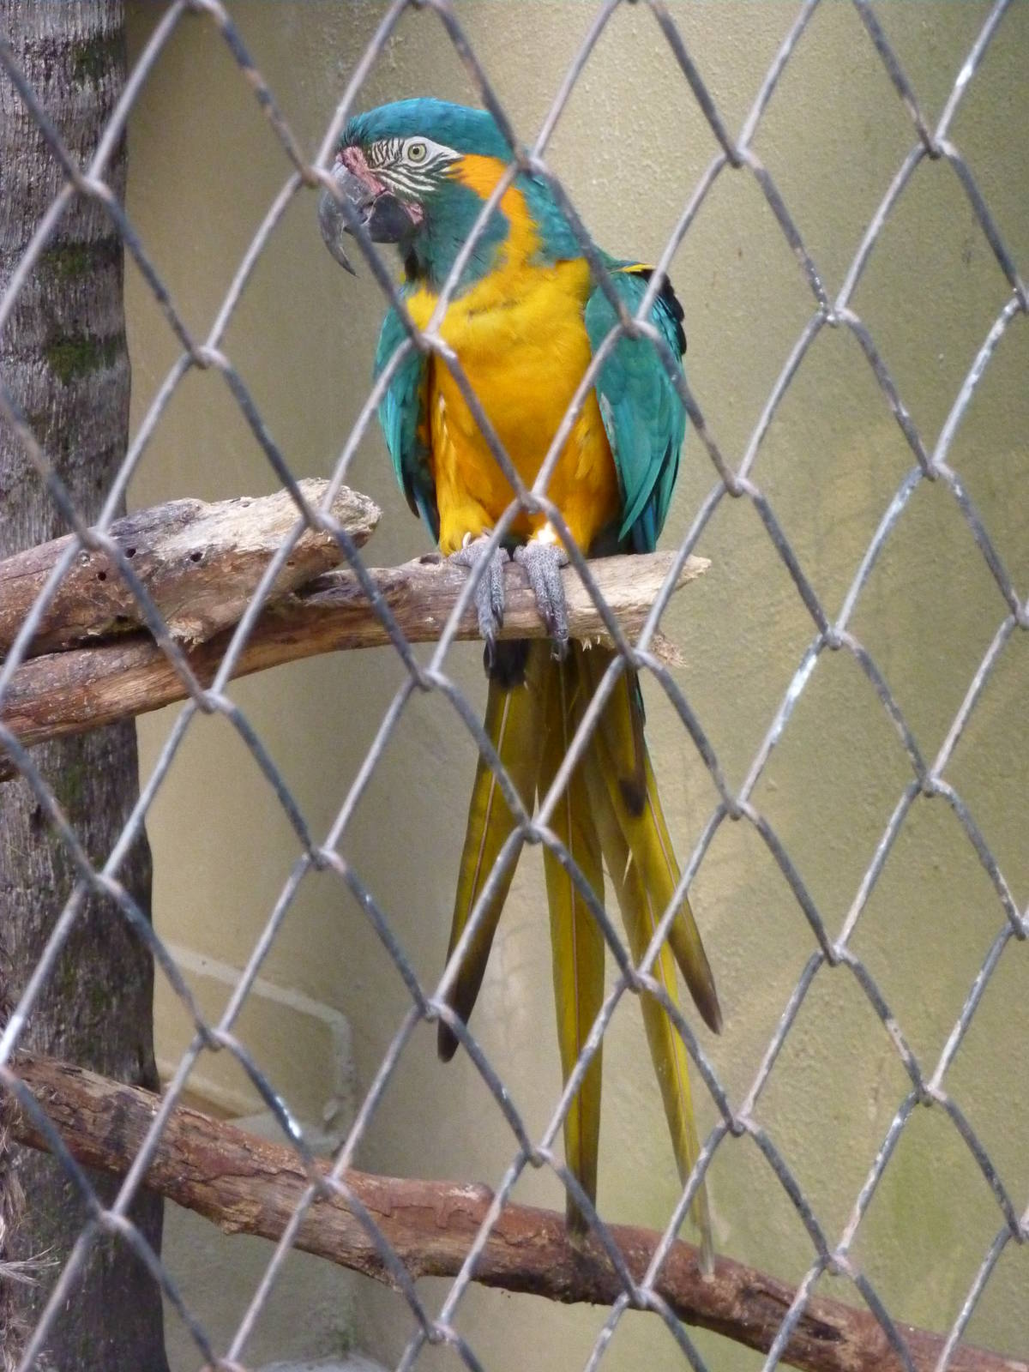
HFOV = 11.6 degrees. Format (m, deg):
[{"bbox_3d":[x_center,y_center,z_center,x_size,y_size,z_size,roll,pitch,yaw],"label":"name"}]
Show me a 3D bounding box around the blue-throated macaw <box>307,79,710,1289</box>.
[{"bbox_3d":[0.013,0.017,3.115,0.201,0.753,0.275,3,8,22],"label":"blue-throated macaw"}]

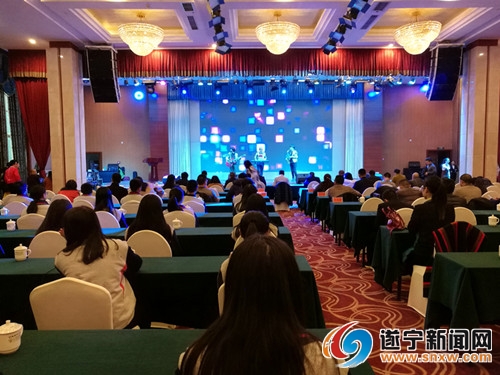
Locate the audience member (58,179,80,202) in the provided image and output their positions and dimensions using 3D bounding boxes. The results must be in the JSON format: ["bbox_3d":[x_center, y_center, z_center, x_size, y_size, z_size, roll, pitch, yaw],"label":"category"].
[{"bbox_3d":[-3.656,0.415,7.900,0.480,1.180,0.720,0,4,6],"label":"audience member"}]

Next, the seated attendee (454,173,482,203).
[{"bbox_3d":[3.973,0.441,7.287,0.540,1.340,0.750,0,3,-5],"label":"seated attendee"}]

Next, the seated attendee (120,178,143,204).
[{"bbox_3d":[-2.103,0.477,7.189,0.480,1.280,0.750,0,3,0],"label":"seated attendee"}]

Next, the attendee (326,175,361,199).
[{"bbox_3d":[2.063,0.380,8.786,0.660,1.290,0.750,0,3,0],"label":"attendee"}]

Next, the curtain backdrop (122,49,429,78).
[{"bbox_3d":[0.886,-4.626,14.551,11.900,1.080,0.200,0,3,0],"label":"curtain backdrop"}]

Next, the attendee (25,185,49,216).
[{"bbox_3d":[-3.082,0.587,5.769,0.470,1.250,0.760,0,4,5],"label":"attendee"}]

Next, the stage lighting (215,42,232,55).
[{"bbox_3d":[-0.865,-4.614,12.731,0.500,0.360,0.420,0,-16,0],"label":"stage lighting"}]

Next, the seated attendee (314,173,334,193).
[{"bbox_3d":[1.696,0.299,9.250,0.520,1.240,0.740,0,4,0],"label":"seated attendee"}]

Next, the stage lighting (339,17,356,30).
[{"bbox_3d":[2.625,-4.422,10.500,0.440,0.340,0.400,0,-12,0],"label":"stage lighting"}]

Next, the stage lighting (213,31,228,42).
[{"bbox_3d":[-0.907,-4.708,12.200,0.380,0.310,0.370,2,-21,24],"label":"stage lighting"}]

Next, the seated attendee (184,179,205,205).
[{"bbox_3d":[-1.015,0.499,7.146,0.470,1.250,0.760,0,4,3],"label":"seated attendee"}]

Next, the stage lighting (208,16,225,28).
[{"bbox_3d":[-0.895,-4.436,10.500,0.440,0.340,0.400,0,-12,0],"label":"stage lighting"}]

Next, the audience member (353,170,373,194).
[{"bbox_3d":[3.011,0.222,10.536,0.520,1.370,0.780,0,4,-3],"label":"audience member"}]

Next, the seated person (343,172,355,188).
[{"bbox_3d":[2.703,0.209,10.650,0.500,1.240,0.720,0,4,0],"label":"seated person"}]

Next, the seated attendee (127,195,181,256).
[{"bbox_3d":[-1.035,0.686,4.303,0.480,1.240,0.760,0,4,3],"label":"seated attendee"}]

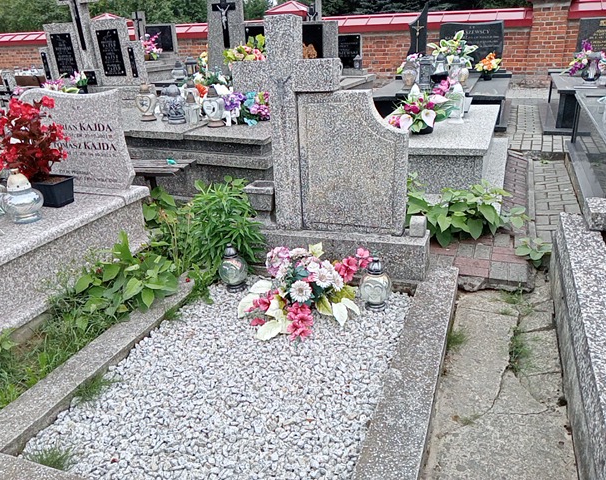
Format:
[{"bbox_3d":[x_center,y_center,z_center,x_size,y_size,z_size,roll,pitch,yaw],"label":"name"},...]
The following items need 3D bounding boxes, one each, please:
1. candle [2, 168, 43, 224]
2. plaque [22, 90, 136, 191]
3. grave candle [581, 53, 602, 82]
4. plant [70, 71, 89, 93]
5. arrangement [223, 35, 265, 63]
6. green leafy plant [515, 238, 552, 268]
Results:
[{"bbox_3d":[-1.416,-0.210,2.614,0.180,0.265,0.180,6,24,20],"label":"candle"},{"bbox_3d":[-1.445,-0.648,3.324,0.820,0.630,0.080,6,24,19],"label":"plaque"},{"bbox_3d":[3.522,-2.106,6.320,0.220,0.340,0.220,6,25,19],"label":"grave candle"},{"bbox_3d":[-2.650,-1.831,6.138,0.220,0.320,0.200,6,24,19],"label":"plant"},{"bbox_3d":[-0.554,-1.828,5.075,0.440,0.380,0.300,6,24,20],"label":"arrangement"},{"bbox_3d":[1.324,0.073,2.954,0.200,0.140,0.180,6,24,19],"label":"green leafy plant"}]

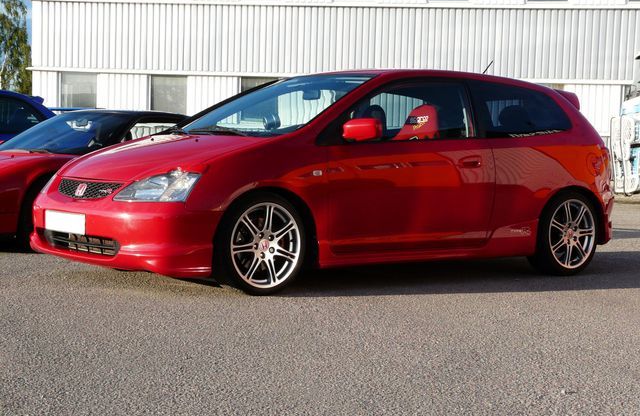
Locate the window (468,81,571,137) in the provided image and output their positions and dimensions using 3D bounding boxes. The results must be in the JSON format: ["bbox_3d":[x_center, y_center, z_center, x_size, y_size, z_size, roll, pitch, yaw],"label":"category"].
[{"bbox_3d":[1.353,-0.649,7.983,1.075,0.399,0.080,-1,-17,-42],"label":"window"}]

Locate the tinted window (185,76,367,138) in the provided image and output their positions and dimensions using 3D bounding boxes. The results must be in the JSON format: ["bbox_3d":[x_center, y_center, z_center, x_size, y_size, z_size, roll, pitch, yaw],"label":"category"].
[{"bbox_3d":[-0.315,-0.674,7.546,1.020,0.110,1.360,-29,21,-32],"label":"tinted window"}]

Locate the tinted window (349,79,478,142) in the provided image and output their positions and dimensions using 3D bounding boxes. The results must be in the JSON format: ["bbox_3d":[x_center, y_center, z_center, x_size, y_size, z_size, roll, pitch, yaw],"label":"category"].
[{"bbox_3d":[0.538,-0.608,7.294,1.120,0.443,0.070,-1,-18,-38],"label":"tinted window"}]

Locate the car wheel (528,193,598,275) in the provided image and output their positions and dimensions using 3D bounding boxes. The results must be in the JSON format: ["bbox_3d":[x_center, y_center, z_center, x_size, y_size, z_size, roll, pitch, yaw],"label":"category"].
[{"bbox_3d":[1.680,0.170,8.225,0.610,0.610,0.210,-1,4,-38],"label":"car wheel"}]

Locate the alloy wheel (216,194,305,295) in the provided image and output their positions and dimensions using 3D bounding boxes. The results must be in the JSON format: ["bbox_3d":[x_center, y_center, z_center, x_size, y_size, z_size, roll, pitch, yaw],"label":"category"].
[{"bbox_3d":[-0.356,0.199,6.657,0.610,0.610,0.210,-1,4,-38],"label":"alloy wheel"}]

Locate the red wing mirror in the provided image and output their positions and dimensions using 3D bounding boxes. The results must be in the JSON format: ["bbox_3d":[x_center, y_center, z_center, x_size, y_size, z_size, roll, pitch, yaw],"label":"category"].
[{"bbox_3d":[0.247,-0.452,6.878,0.140,0.145,0.210,-1,4,-38],"label":"red wing mirror"}]

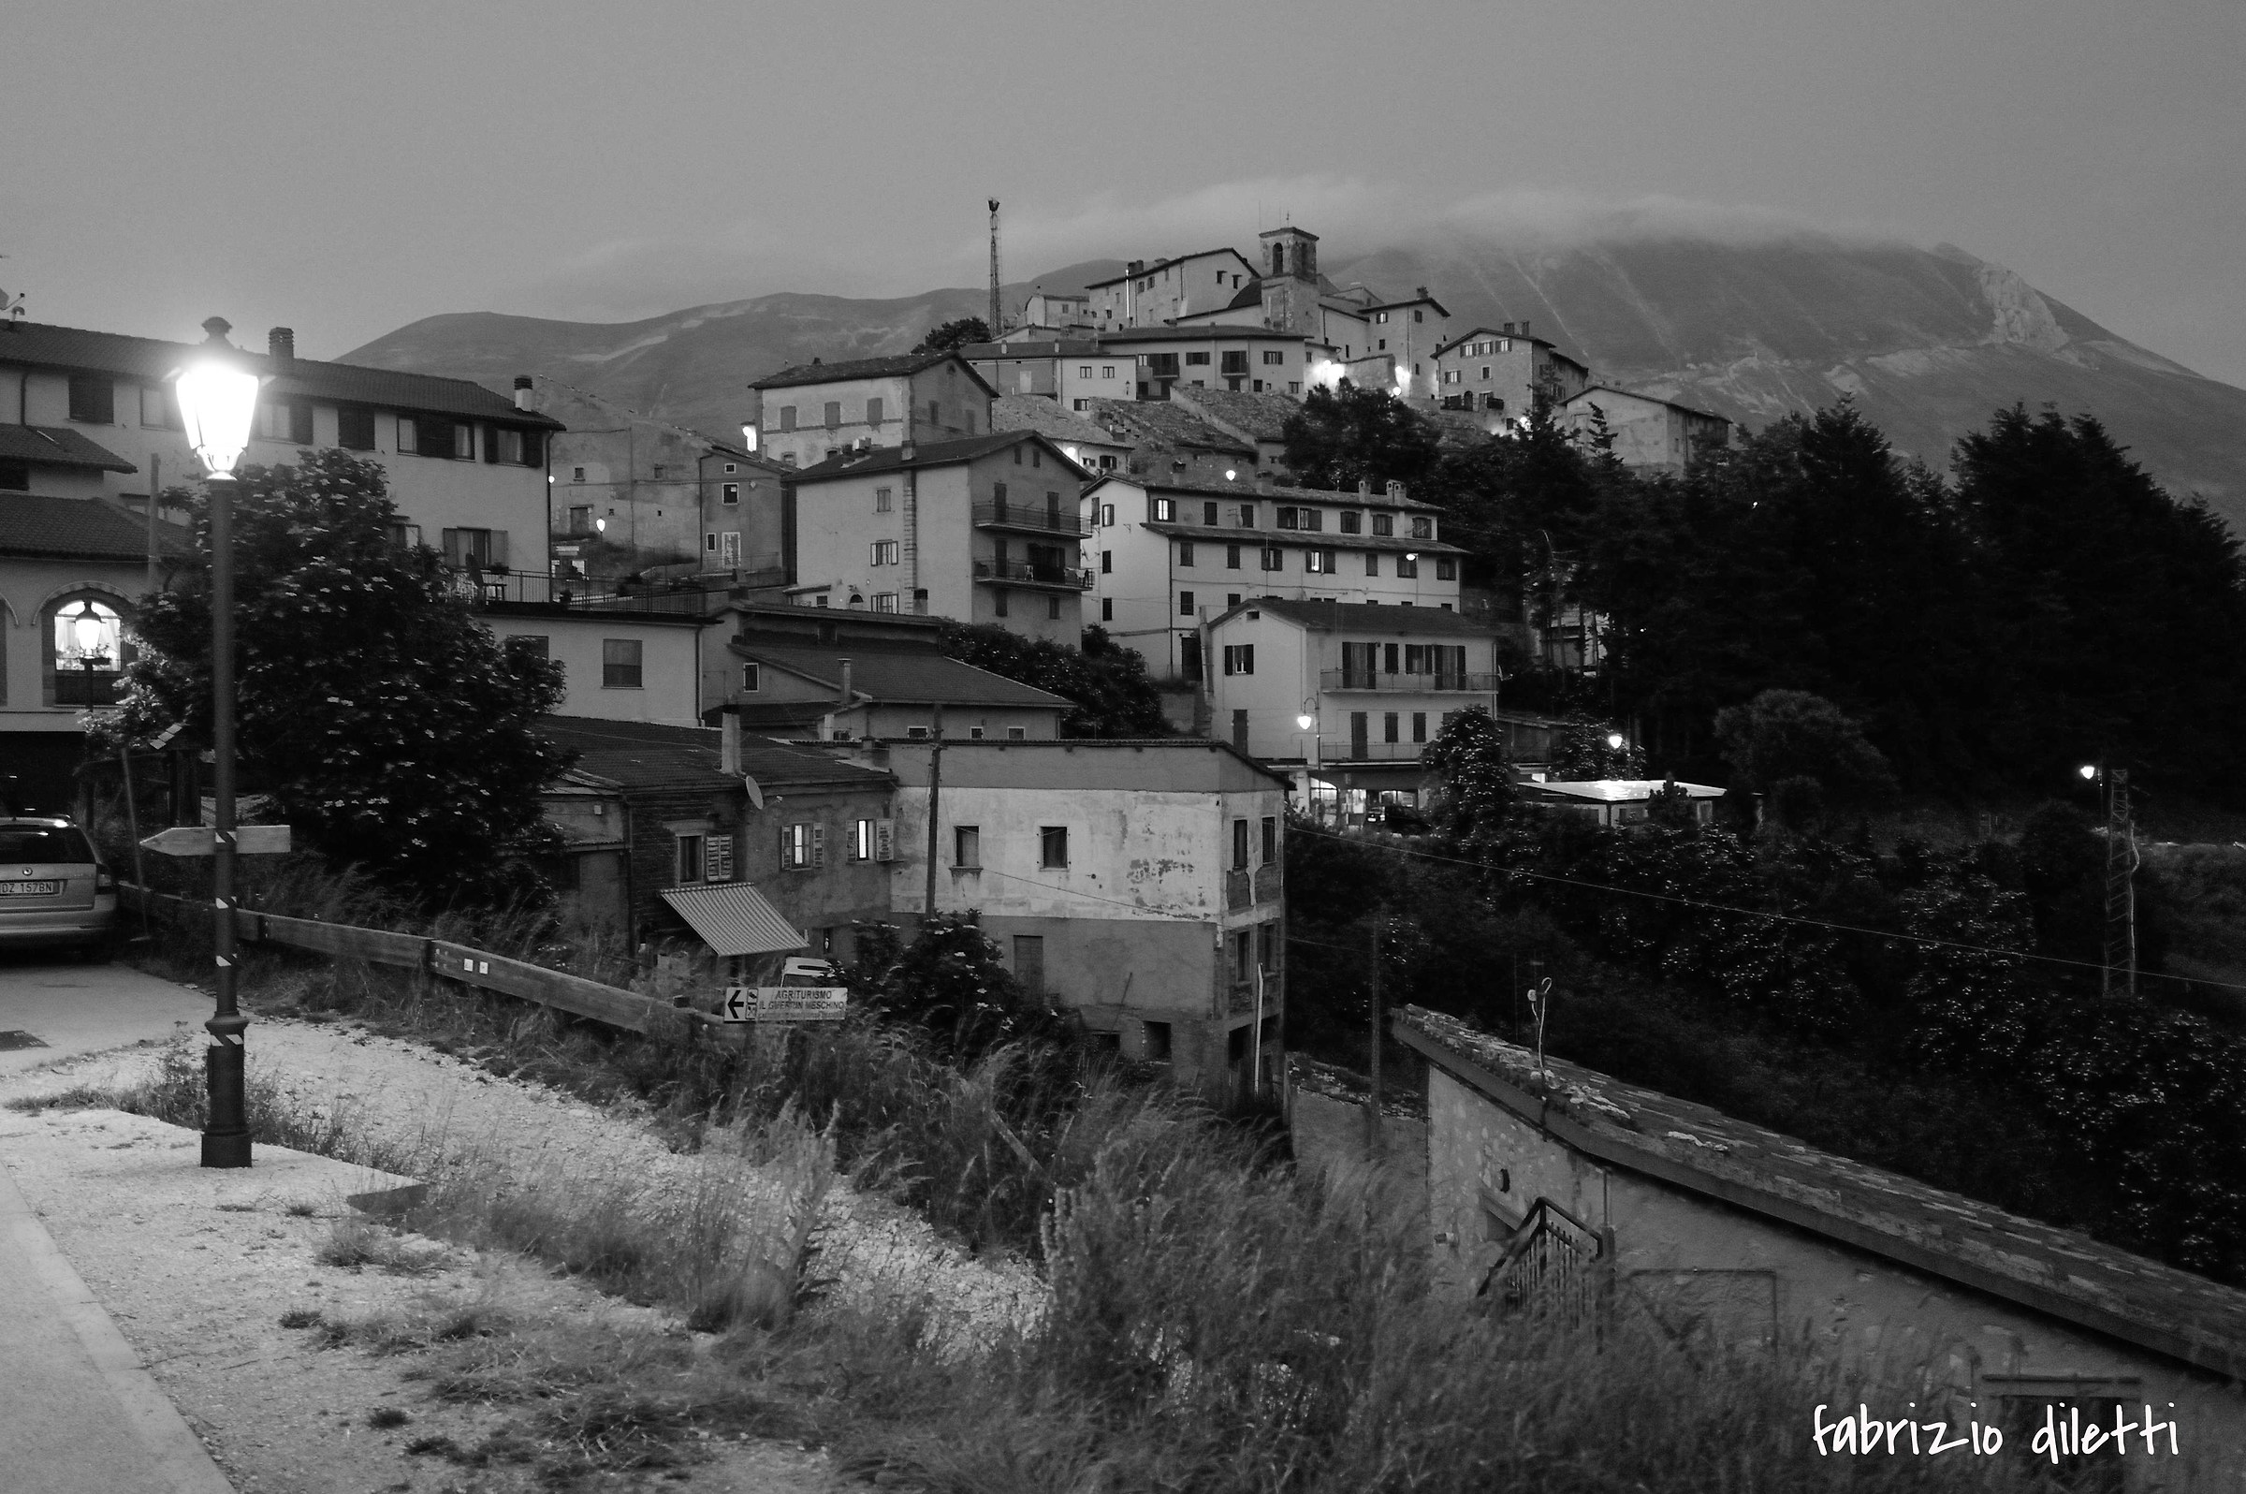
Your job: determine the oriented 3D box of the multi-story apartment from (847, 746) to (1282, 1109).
[{"bbox_3d":[-1.470,4.683,65.109,11.400,9.999,6.500,0,1,20],"label":"multi-story apartment"}]

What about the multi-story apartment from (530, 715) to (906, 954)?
[{"bbox_3d":[-13.160,2.523,64.810,7.000,6.571,11.498,1,2,31],"label":"multi-story apartment"}]

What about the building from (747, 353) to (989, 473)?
[{"bbox_3d":[-17.301,-22.597,153.138,12.951,9.139,10.163,1,2,30],"label":"building"}]

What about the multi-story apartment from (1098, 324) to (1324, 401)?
[{"bbox_3d":[8.975,-40.060,230.038,22.800,8.535,10.000,0,1,4],"label":"multi-story apartment"}]

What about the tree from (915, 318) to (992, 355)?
[{"bbox_3d":[-15.529,-36.114,195.186,6.600,5.000,6.200,0,1,0],"label":"tree"}]

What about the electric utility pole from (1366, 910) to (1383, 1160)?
[{"bbox_3d":[6.246,7.265,54.000,0.220,6.500,0.220,0,1,0],"label":"electric utility pole"}]

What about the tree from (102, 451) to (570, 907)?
[{"bbox_3d":[-10.282,-0.871,28.487,5.700,5.960,5.500,0,1,-20],"label":"tree"}]

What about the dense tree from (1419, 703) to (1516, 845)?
[{"bbox_3d":[14.262,1.124,90.040,3.900,5.868,3.900,0,1,0],"label":"dense tree"}]

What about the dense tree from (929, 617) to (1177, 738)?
[{"bbox_3d":[-3.114,-2.916,98.000,9.800,5.600,5.500,-1,1,-18],"label":"dense tree"}]

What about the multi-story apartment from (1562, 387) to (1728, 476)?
[{"bbox_3d":[55.980,-32.792,232.713,11.700,9.862,14.500,1,1,38],"label":"multi-story apartment"}]

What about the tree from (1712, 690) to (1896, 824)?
[{"bbox_3d":[34.062,0.438,109.000,9.200,6.700,8.000,0,1,17],"label":"tree"}]

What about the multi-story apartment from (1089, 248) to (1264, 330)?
[{"bbox_3d":[4.805,-43.617,212.252,8.781,7.722,16.373,-1,2,-34],"label":"multi-story apartment"}]

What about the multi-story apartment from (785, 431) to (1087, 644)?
[{"bbox_3d":[-10.574,-11.017,123.018,14.861,12.394,8.816,1,2,42],"label":"multi-story apartment"}]

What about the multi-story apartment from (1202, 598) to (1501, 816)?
[{"bbox_3d":[10.991,-1.850,102.409,12.100,9.900,8.000,-1,1,-37],"label":"multi-story apartment"}]

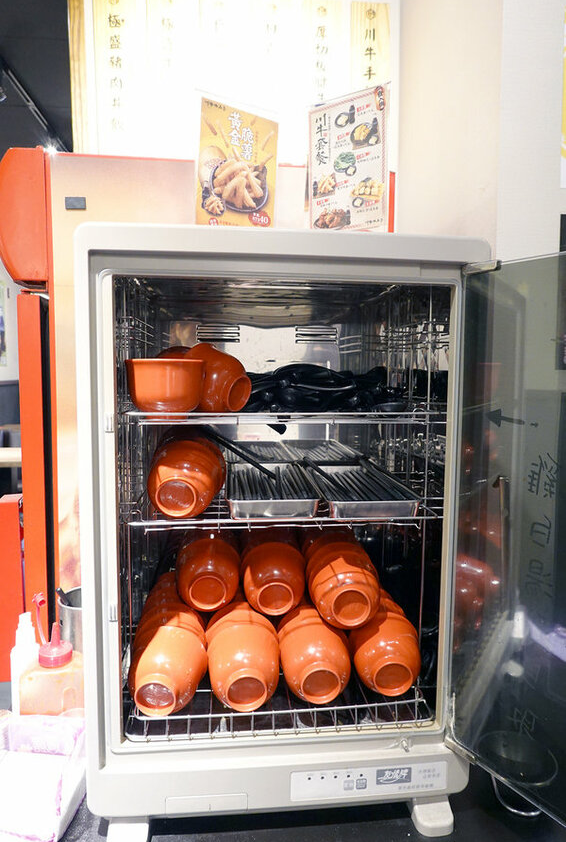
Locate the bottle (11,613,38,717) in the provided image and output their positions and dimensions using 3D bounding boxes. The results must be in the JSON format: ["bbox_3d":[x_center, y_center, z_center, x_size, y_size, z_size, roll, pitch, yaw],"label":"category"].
[{"bbox_3d":[-0.412,0.393,0.912,0.050,0.172,0.050,1,5,0],"label":"bottle"}]

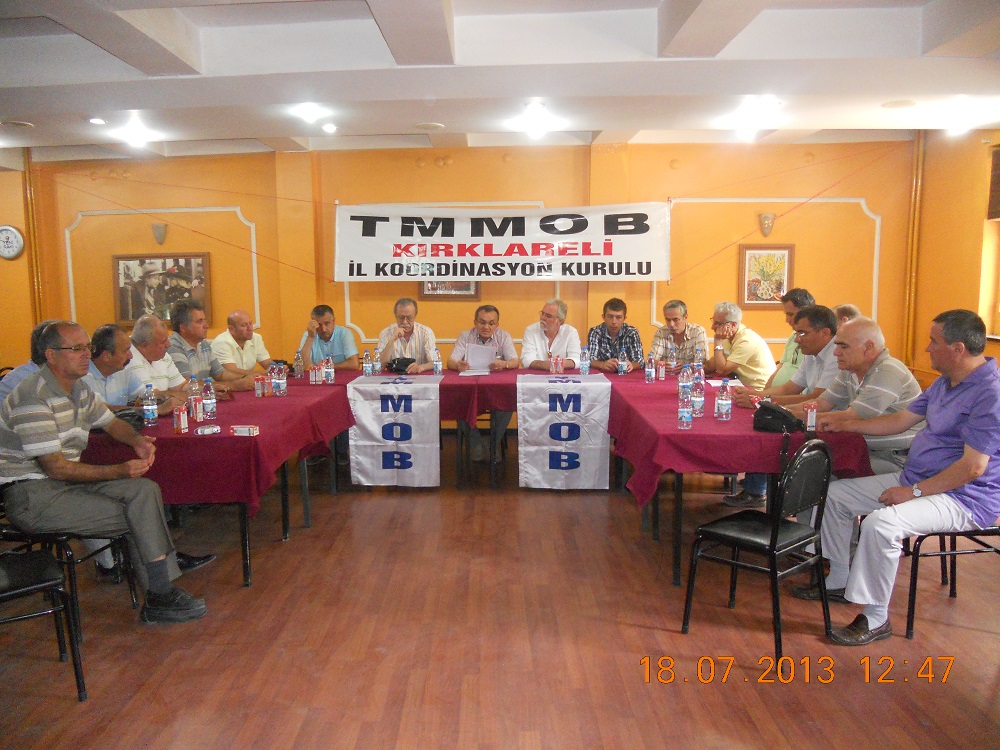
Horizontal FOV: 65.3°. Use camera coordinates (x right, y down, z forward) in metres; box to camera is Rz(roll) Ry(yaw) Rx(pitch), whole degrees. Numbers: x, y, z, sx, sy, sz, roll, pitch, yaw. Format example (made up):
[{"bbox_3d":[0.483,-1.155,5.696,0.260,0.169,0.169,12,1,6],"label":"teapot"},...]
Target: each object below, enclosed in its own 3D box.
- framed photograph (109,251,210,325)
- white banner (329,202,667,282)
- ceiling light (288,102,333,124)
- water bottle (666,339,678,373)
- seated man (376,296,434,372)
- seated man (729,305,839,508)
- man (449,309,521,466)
[{"bbox_3d":[-3.316,-0.835,7.648,0.949,0.722,0.040,0,7,3],"label":"framed photograph"},{"bbox_3d":[0.017,-1.178,6.959,3.000,0.690,0.050,-1,7,1],"label":"white banner"},{"bbox_3d":[-1.321,-1.824,5.467,0.283,0.131,0.283,-1,7,0],"label":"ceiling light"},{"bbox_3d":[1.335,-0.112,6.039,0.065,0.210,0.065,-1,7,1],"label":"water bottle"},{"bbox_3d":[-0.798,0.030,6.652,0.556,1.364,0.788,-1,7,-2],"label":"seated man"},{"bbox_3d":[1.881,0.270,4.598,0.858,1.353,0.556,-3,8,-17],"label":"seated man"},{"bbox_3d":[-0.120,0.058,6.476,0.560,1.280,0.750,-1,7,1],"label":"man"}]

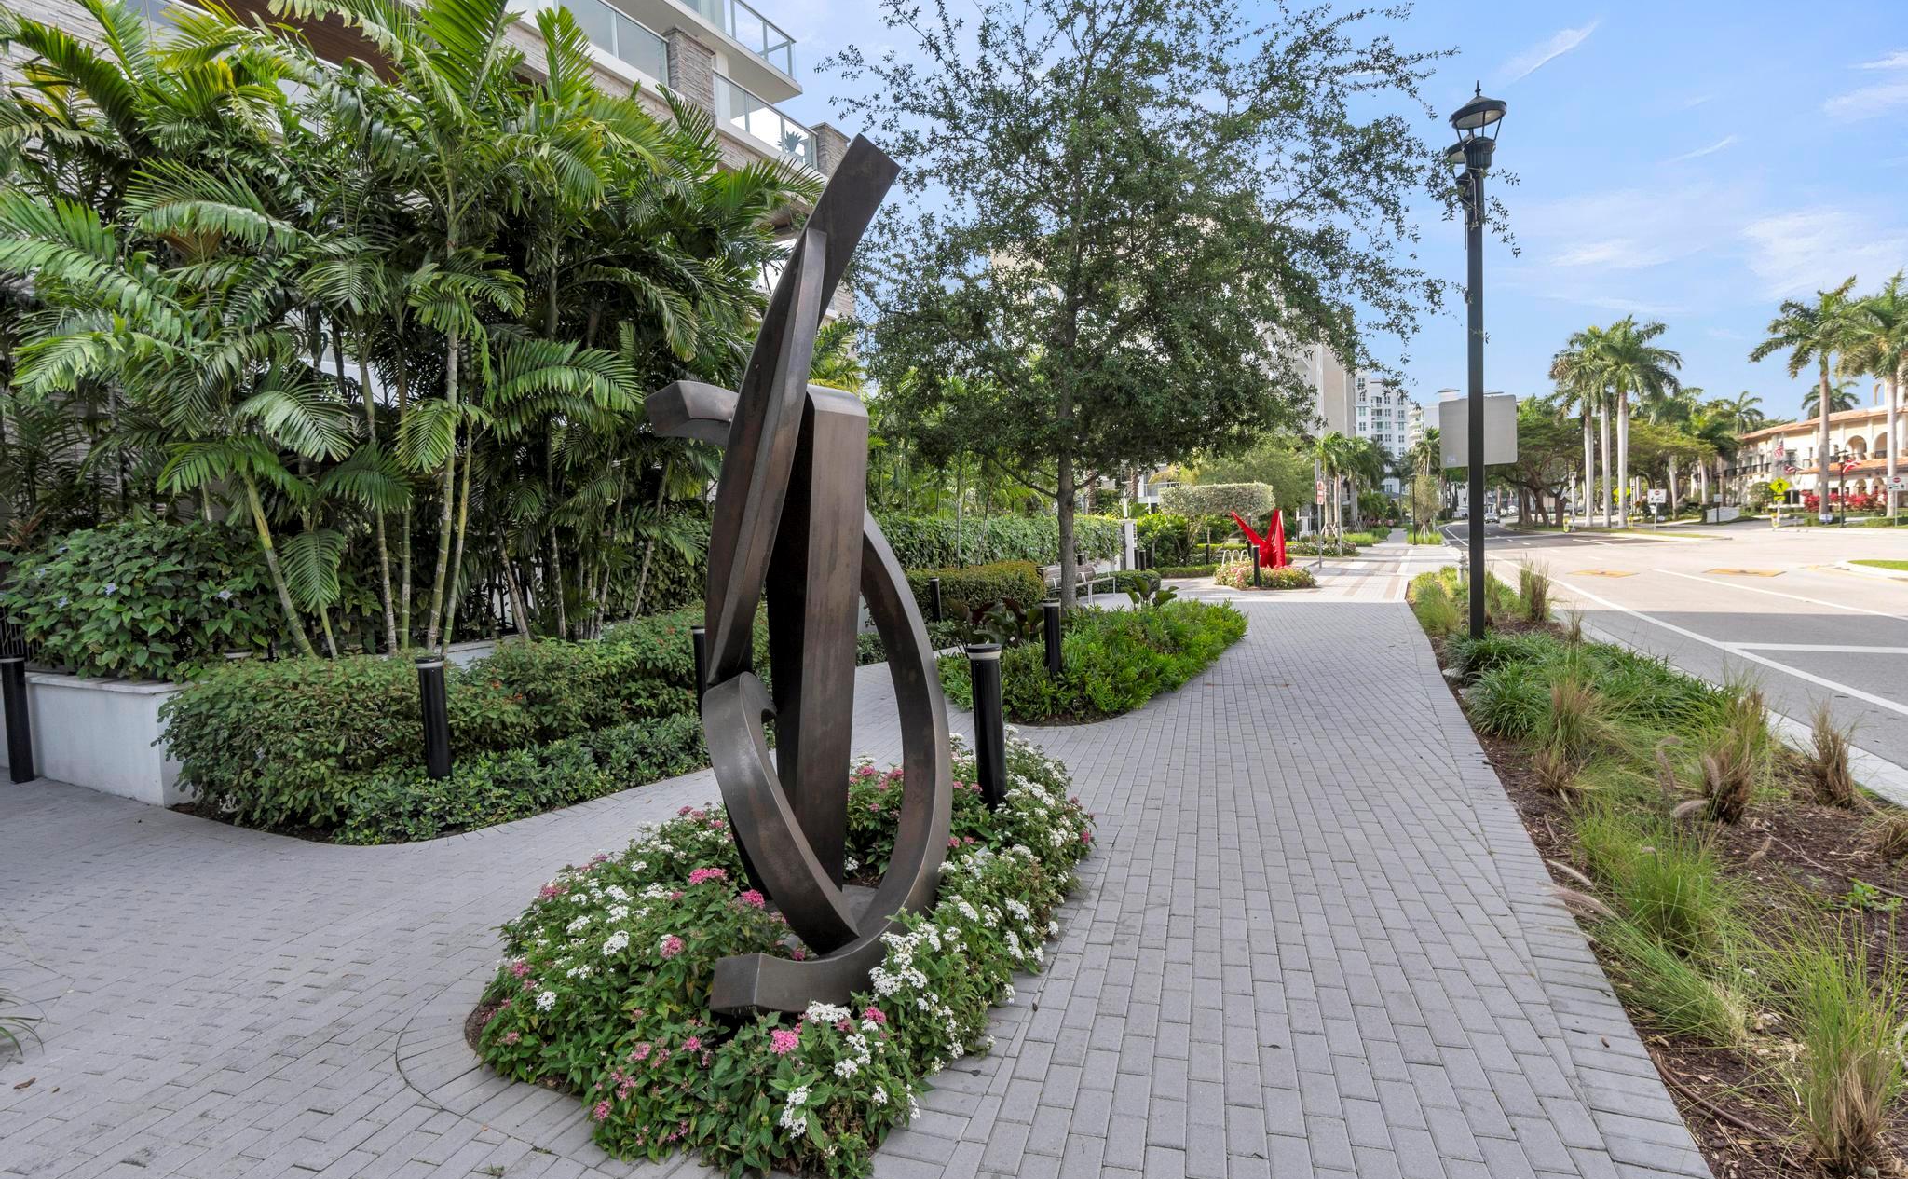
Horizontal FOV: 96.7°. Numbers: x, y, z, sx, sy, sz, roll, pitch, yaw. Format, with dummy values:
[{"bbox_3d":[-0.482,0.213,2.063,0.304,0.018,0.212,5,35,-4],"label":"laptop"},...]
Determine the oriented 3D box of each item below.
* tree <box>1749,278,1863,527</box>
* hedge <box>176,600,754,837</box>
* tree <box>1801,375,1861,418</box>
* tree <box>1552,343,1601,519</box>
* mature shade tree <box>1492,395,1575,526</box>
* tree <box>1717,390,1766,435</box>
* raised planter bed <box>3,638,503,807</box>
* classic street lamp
[{"bbox_3d":[61.991,-13.650,61.332,6.200,17.295,6.200,-6,4,-45],"label":"tree"},{"bbox_3d":[-3.478,0.913,6.973,2.200,1.000,4.200,-1,4,32],"label":"hedge"},{"bbox_3d":[90.817,-14.937,87.622,4.700,14.000,4.700,0,4,45],"label":"tree"},{"bbox_3d":[49.397,-11.750,65.969,5.400,14.611,5.400,-1,4,37],"label":"tree"},{"bbox_3d":[50.079,-10.653,72.711,8.000,10.700,8.000,-1,4,40],"label":"mature shade tree"},{"bbox_3d":[93.947,-16.240,101.179,4.600,15.069,4.600,0,4,43],"label":"tree"},{"bbox_3d":[-6.622,1.103,7.982,2.950,0.870,3.000,-2,3,18],"label":"raised planter bed"},{"bbox_3d":[5.998,-2.390,9.811,0.540,6.250,1.500,-1,4,29],"label":"classic street lamp"}]

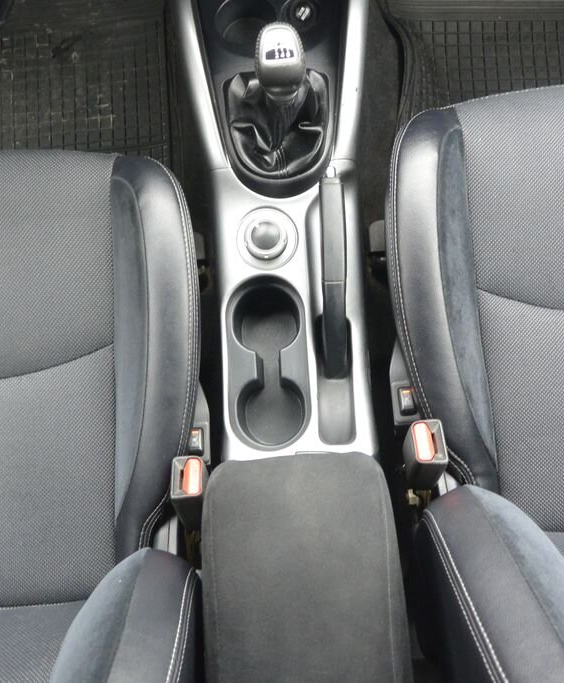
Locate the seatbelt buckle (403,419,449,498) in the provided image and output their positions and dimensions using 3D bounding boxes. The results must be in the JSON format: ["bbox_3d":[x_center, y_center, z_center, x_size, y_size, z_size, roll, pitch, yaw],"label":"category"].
[{"bbox_3d":[0.149,0.119,0.805,0.030,0.073,0.045,-2,59,-1],"label":"seatbelt buckle"}]

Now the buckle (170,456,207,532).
[{"bbox_3d":[-0.093,0.161,0.811,0.030,0.073,0.045,-6,51,1],"label":"buckle"}]

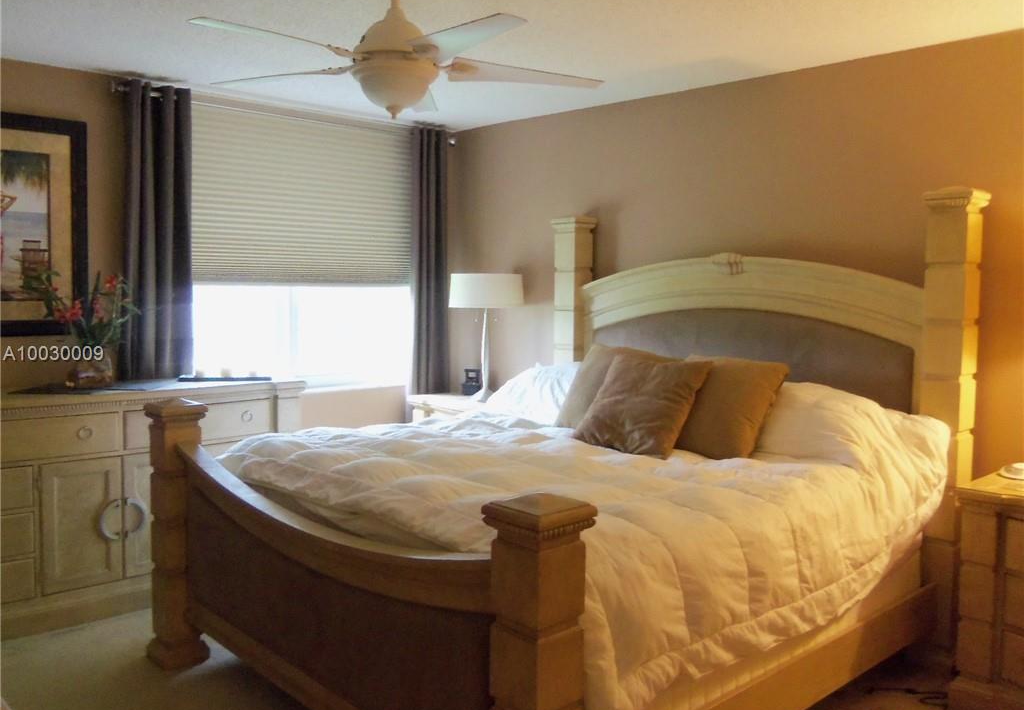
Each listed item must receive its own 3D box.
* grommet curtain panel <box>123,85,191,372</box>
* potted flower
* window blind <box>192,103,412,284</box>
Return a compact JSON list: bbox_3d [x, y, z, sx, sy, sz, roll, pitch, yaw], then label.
[{"bbox_3d":[-1.796,-0.146,4.218,0.308,2.417,0.112,-3,5,-43],"label":"grommet curtain panel"},{"bbox_3d":[-1.931,-0.117,3.727,0.446,0.534,0.345,-3,5,-43],"label":"potted flower"},{"bbox_3d":[-1.164,-0.895,4.833,1.477,0.963,0.066,-3,5,-43],"label":"window blind"}]

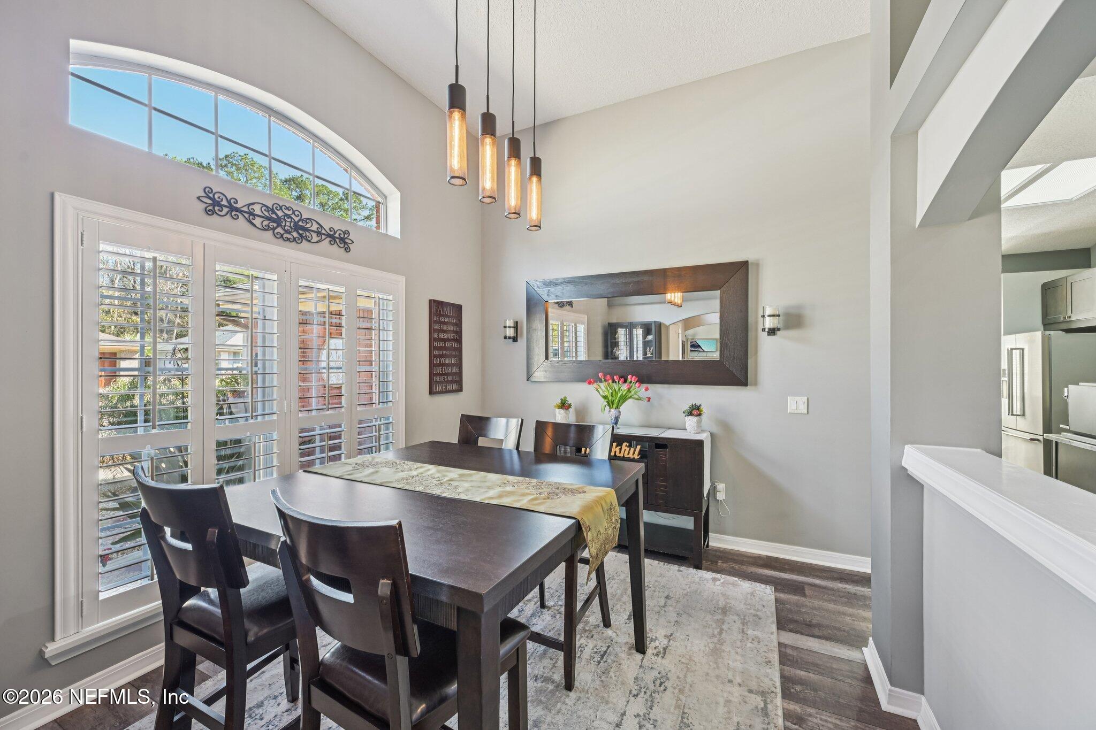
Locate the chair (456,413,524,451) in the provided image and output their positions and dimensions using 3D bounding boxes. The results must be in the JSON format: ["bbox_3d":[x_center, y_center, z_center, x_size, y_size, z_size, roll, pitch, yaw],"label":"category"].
[{"bbox_3d":[-0.490,0.877,2.468,0.490,1.085,0.610,0,0,29],"label":"chair"}]

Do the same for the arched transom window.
[{"bbox_3d":[-1.701,-1.270,2.617,0.070,0.565,1.790,0,0,27],"label":"arched transom window"}]

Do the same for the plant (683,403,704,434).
[{"bbox_3d":[1.114,0.406,3.255,0.150,0.226,0.150,0,0,27],"label":"plant"}]

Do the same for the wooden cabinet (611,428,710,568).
[{"bbox_3d":[0.571,0.968,3.436,1.340,0.905,0.400,0,0,27],"label":"wooden cabinet"}]

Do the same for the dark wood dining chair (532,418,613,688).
[{"bbox_3d":[0.033,0.877,2.207,0.490,1.085,0.610,0,0,27],"label":"dark wood dining chair"}]

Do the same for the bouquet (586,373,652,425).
[{"bbox_3d":[0.566,0.292,3.500,0.500,0.455,0.330,0,0,27],"label":"bouquet"}]

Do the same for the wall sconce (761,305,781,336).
[{"bbox_3d":[1.615,-0.318,3.087,0.126,0.217,0.150,0,0,27],"label":"wall sconce"}]

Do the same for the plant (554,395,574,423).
[{"bbox_3d":[0.134,0.398,3.732,0.155,0.242,0.155,0,0,27],"label":"plant"}]

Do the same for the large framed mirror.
[{"bbox_3d":[0.655,-0.315,3.623,1.895,0.938,0.050,0,0,27],"label":"large framed mirror"}]

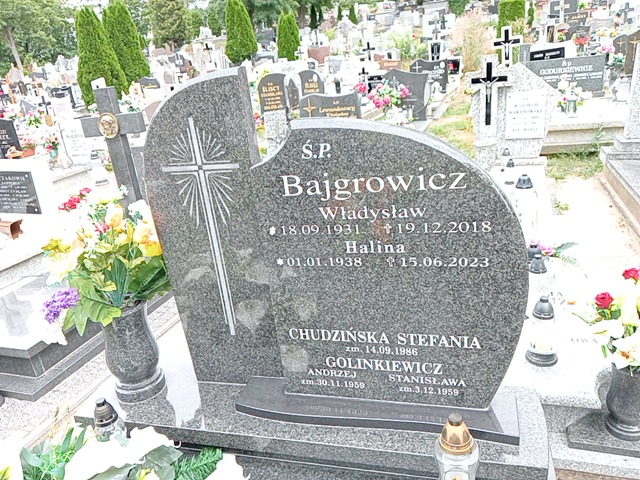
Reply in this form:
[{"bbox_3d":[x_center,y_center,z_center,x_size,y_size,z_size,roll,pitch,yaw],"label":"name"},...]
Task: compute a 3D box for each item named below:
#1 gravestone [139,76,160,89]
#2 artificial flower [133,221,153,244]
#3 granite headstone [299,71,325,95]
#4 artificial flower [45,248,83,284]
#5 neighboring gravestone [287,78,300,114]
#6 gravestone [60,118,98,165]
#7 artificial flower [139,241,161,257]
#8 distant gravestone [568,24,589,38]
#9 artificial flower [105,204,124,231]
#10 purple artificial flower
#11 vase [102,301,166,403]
[{"bbox_3d":[-3.787,-3.499,11.500,0.500,0.290,0.100,0,23,15],"label":"gravestone"},{"bbox_3d":[-0.445,-0.019,1.298,0.050,0.060,0.050,0,23,15],"label":"artificial flower"},{"bbox_3d":[-0.092,-1.650,5.600,0.280,0.400,0.080,0,23,15],"label":"granite headstone"},{"bbox_3d":[-0.644,0.067,1.299,0.090,0.085,0.085,0,23,15],"label":"artificial flower"},{"bbox_3d":[-0.281,-1.524,5.500,0.150,0.410,0.080,0,23,15],"label":"neighboring gravestone"},{"bbox_3d":[-2.706,-1.103,5.800,0.400,0.500,0.100,0,23,15],"label":"gravestone"},{"bbox_3d":[-0.427,0.021,1.310,0.060,0.045,0.055,0,23,15],"label":"artificial flower"},{"bbox_3d":[5.514,-4.398,11.000,0.500,0.400,0.100,0,23,15],"label":"distant gravestone"},{"bbox_3d":[-0.491,-0.054,1.238,0.050,0.065,0.050,0,23,15],"label":"artificial flower"},{"bbox_3d":[-0.663,0.171,1.329,0.085,0.085,0.070,0,23,15],"label":"purple artificial flower"},{"bbox_3d":[-0.510,0.293,1.398,0.142,0.275,0.142,0,23,15],"label":"vase"}]

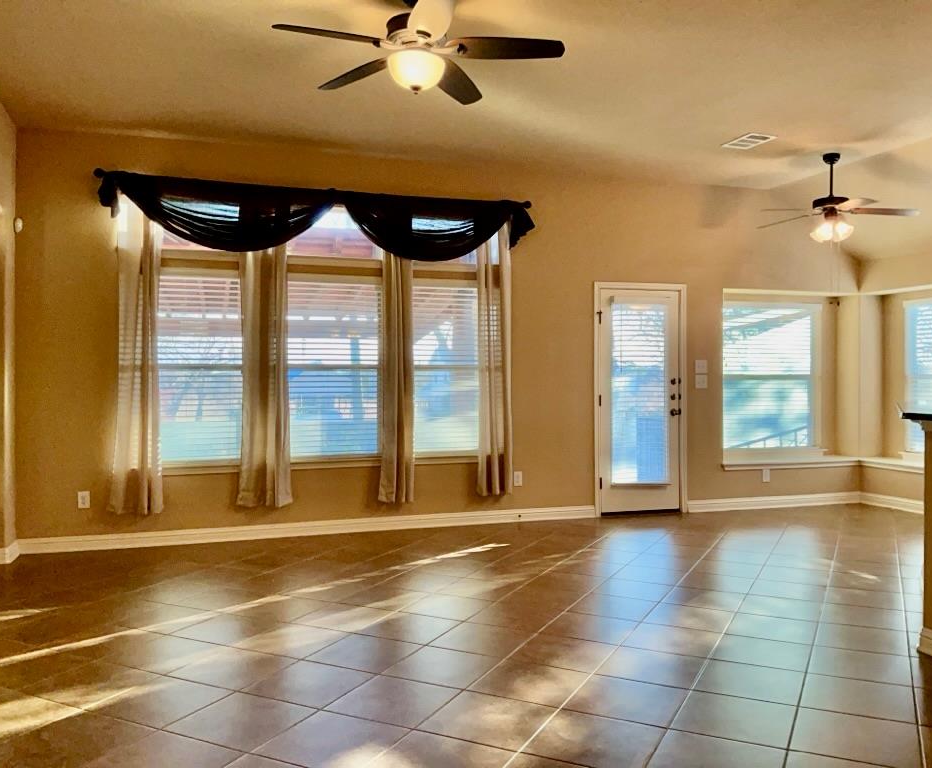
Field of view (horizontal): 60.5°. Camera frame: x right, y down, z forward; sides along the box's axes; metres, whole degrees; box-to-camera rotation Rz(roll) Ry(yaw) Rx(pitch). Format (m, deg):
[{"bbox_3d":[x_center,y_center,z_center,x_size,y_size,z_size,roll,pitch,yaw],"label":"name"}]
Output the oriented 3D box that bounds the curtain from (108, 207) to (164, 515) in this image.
[{"bbox_3d":[-2.432,-0.228,5.886,0.380,2.355,0.120,0,0,-18],"label":"curtain"}]

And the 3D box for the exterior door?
[{"bbox_3d":[1.589,0.155,7.326,0.865,2.070,0.070,0,0,-18],"label":"exterior door"}]

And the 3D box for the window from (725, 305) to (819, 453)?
[{"bbox_3d":[3.067,-0.077,8.027,1.152,1.497,0.090,0,0,-18],"label":"window"}]

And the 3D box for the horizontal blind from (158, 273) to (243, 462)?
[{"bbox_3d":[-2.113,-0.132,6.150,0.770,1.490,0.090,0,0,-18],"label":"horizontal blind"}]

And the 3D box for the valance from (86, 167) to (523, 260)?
[{"bbox_3d":[-1.052,-1.284,6.338,3.455,0.560,0.160,0,0,-18],"label":"valance"}]

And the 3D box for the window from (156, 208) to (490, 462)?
[{"bbox_3d":[-1.101,-0.431,6.477,2.900,2.105,0.110,0,0,-18],"label":"window"}]

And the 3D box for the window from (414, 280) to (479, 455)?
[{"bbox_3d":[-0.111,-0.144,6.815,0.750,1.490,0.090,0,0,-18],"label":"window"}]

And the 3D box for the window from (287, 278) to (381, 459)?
[{"bbox_3d":[-1.090,-0.138,6.490,0.865,1.490,0.090,0,0,-18],"label":"window"}]

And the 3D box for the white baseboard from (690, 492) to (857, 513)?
[{"bbox_3d":[2.995,1.110,7.656,1.990,0.108,0.025,0,0,-18],"label":"white baseboard"}]

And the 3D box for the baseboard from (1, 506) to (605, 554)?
[{"bbox_3d":[-1.011,1.151,6.426,4.600,0.110,0.025,0,0,-18],"label":"baseboard"}]

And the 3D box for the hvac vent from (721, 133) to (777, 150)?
[{"bbox_3d":[2.189,-1.871,6.183,0.250,0.025,0.340,0,0,-18],"label":"hvac vent"}]

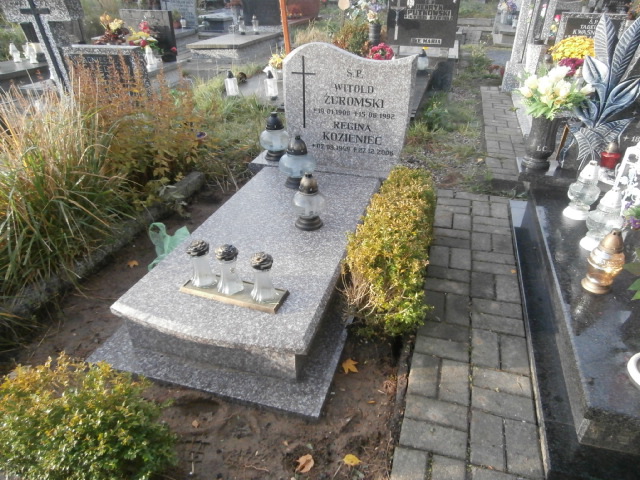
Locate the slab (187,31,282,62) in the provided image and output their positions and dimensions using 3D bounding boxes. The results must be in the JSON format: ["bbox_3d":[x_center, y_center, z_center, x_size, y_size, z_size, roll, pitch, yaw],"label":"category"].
[{"bbox_3d":[-1.377,-3.344,7.652,0.910,0.270,2.050,8,32,15],"label":"slab"}]

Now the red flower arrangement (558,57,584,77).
[{"bbox_3d":[2.347,-1.596,4.116,0.280,0.220,0.260,8,32,15],"label":"red flower arrangement"}]

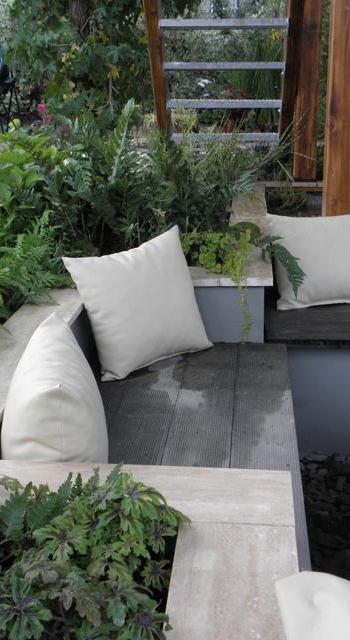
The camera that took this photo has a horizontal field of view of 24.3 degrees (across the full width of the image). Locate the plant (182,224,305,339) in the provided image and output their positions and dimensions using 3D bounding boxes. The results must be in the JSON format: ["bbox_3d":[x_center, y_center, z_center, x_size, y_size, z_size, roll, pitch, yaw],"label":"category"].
[{"bbox_3d":[0.220,-0.131,2.637,0.400,0.330,0.300,1,17,5],"label":"plant"}]

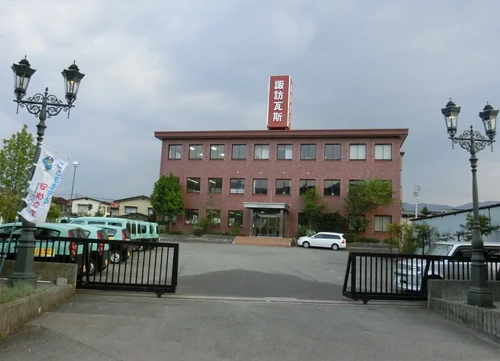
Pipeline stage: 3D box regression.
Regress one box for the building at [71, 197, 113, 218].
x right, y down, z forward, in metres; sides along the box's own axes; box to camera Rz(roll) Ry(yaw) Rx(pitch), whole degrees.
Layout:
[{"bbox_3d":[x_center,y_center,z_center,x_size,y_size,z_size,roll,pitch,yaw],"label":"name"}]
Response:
[{"bbox_3d":[-26.189,6.532,73.116,6.752,6.275,7.500,2,-8,7],"label":"building"}]

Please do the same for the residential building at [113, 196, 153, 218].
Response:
[{"bbox_3d":[-17.952,6.650,73.735,8.916,7.026,8.500,2,-8,7],"label":"residential building"}]

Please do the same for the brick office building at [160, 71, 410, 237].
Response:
[{"bbox_3d":[3.799,-2.177,50.212,26.800,18.450,14.300,1,-9,13],"label":"brick office building"}]

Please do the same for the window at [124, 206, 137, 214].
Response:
[{"bbox_3d":[-19.840,4.923,69.900,2.088,1.154,0.200,2,-8,7],"label":"window"}]

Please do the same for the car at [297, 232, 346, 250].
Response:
[{"bbox_3d":[6.681,5.596,38.726,4.420,1.500,1.700,0,-9,19],"label":"car"}]

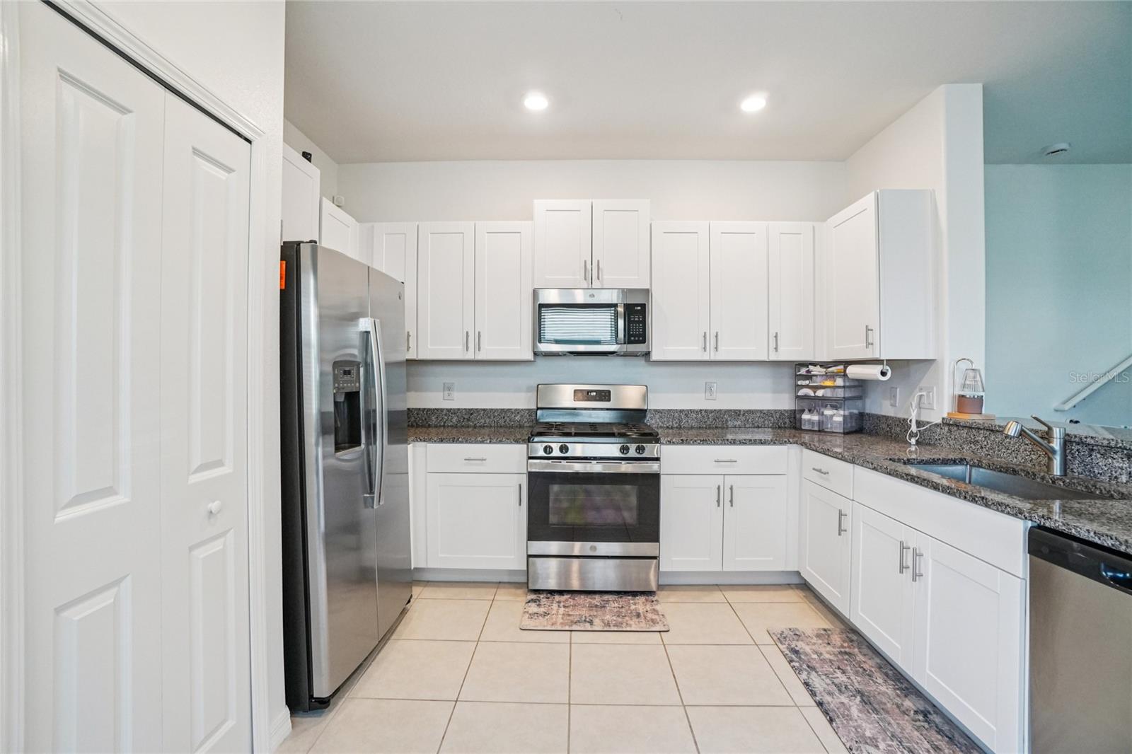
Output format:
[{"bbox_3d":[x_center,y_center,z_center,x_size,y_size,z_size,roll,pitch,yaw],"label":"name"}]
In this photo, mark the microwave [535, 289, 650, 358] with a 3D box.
[{"bbox_3d":[0.172,-0.362,3.265,0.757,0.420,0.400,0,0,1],"label":"microwave"}]

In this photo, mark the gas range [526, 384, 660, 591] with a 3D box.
[{"bbox_3d":[0.172,0.671,3.057,0.762,1.205,0.710,0,0,1],"label":"gas range"}]

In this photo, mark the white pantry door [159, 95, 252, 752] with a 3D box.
[{"bbox_3d":[-1.065,0.250,1.395,0.035,2.030,0.342,0,0,1],"label":"white pantry door"}]

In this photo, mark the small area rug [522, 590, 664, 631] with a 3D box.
[{"bbox_3d":[0.149,1.273,2.581,0.750,0.010,0.430,0,0,1],"label":"small area rug"}]

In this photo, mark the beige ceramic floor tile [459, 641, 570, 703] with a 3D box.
[{"bbox_3d":[-0.203,1.282,2.060,0.444,0.010,0.430,0,0,1],"label":"beige ceramic floor tile"}]

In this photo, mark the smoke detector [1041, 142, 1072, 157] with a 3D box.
[{"bbox_3d":[3.365,-1.555,3.230,0.142,0.045,0.142,0,1,1],"label":"smoke detector"}]

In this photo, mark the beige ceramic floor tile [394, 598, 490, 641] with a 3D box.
[{"bbox_3d":[-0.635,1.281,2.495,0.444,0.010,0.430,0,0,1],"label":"beige ceramic floor tile"}]

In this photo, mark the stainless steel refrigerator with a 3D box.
[{"bbox_3d":[-1.270,0.387,2.242,0.840,1.782,0.900,0,0,1],"label":"stainless steel refrigerator"}]

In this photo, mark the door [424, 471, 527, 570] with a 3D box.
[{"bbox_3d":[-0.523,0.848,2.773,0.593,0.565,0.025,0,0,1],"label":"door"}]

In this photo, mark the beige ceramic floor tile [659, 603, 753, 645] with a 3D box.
[{"bbox_3d":[0.697,1.284,2.464,0.446,0.010,0.426,0,0,1],"label":"beige ceramic floor tile"}]

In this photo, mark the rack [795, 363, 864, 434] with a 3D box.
[{"bbox_3d":[1.800,0.145,3.230,0.270,0.440,0.310,0,0,-41],"label":"rack"}]

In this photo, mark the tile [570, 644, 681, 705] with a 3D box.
[{"bbox_3d":[0.243,1.286,2.053,0.448,0.010,0.422,0,0,1],"label":"tile"}]

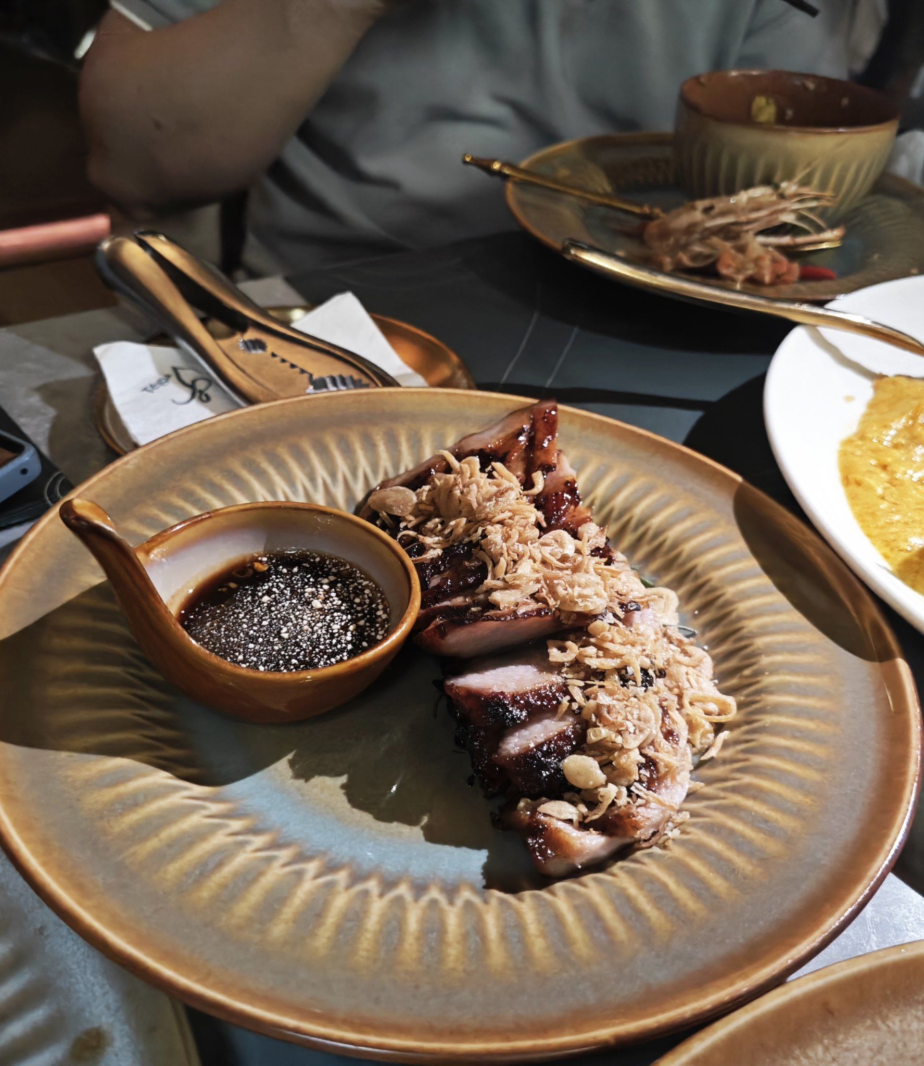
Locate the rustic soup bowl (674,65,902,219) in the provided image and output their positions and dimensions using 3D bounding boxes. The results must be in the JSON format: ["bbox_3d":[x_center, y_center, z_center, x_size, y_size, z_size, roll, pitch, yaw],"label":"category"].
[{"bbox_3d":[0.183,-0.222,0.551,0.118,0.058,0.118,2,40,0],"label":"rustic soup bowl"}]

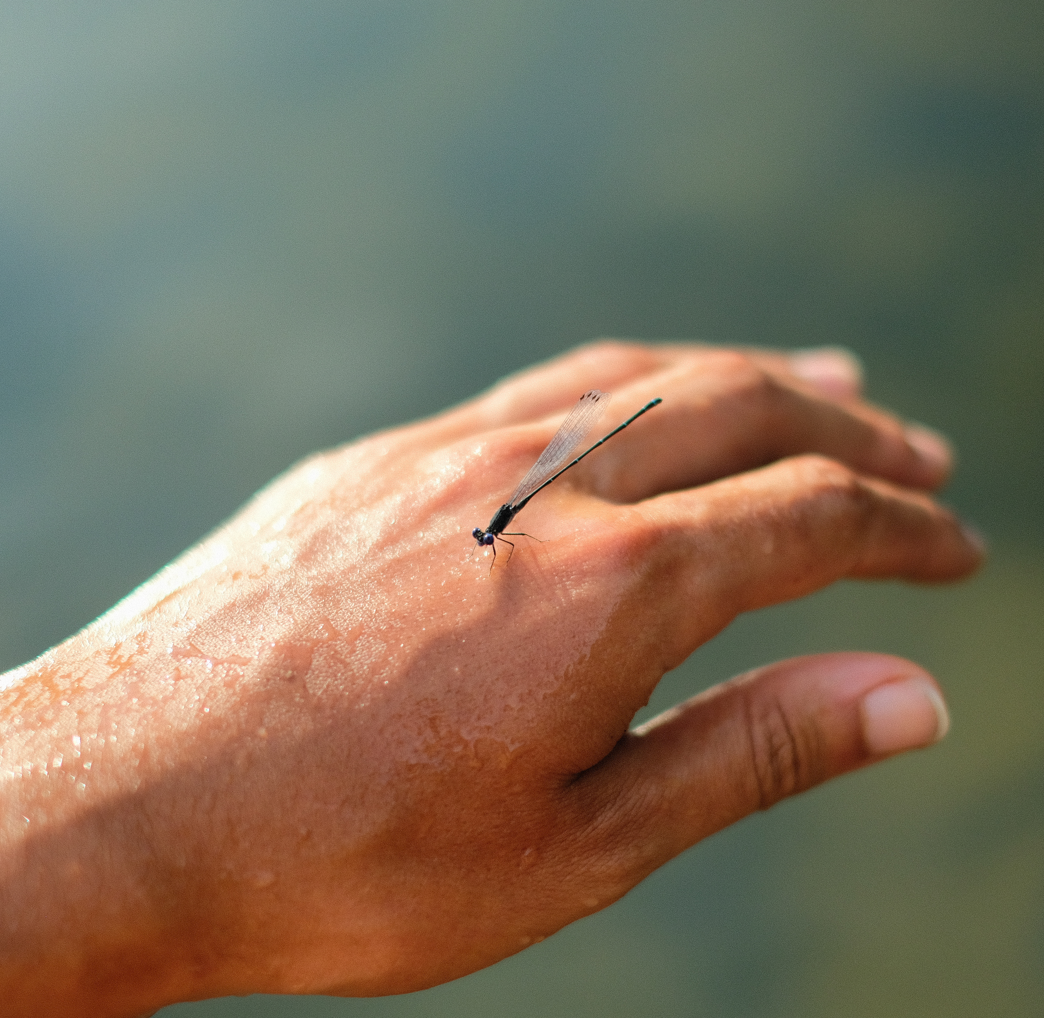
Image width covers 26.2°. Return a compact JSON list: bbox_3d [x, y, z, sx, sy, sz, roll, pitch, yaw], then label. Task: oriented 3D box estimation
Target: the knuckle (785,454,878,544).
[{"bbox_3d":[0.058,-0.002,0.420,0.016,0.012,0.017,-4,38,-25],"label":"knuckle"}]

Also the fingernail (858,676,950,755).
[{"bbox_3d":[0.068,0.037,0.400,0.015,0.013,0.004,-14,30,-16],"label":"fingernail"}]

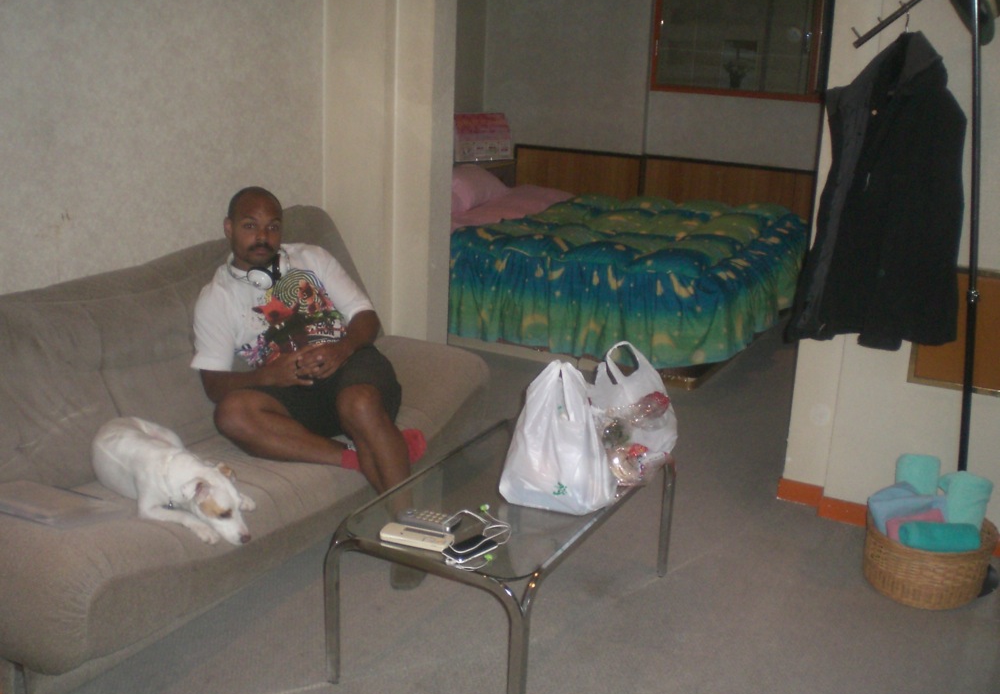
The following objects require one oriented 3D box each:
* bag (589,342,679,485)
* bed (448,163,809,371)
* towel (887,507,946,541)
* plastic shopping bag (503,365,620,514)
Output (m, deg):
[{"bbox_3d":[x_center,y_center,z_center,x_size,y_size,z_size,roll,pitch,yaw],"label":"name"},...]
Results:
[{"bbox_3d":[0.358,0.165,2.987,0.257,0.343,0.213,6,16,13],"label":"bag"},{"bbox_3d":[0.509,-0.483,6.011,1.955,0.720,1.779,11,18,28],"label":"bed"},{"bbox_3d":[1.211,0.529,3.191,0.165,0.100,0.103,8,16,18],"label":"towel"},{"bbox_3d":[0.164,0.214,2.764,0.287,0.347,0.191,8,16,18],"label":"plastic shopping bag"}]

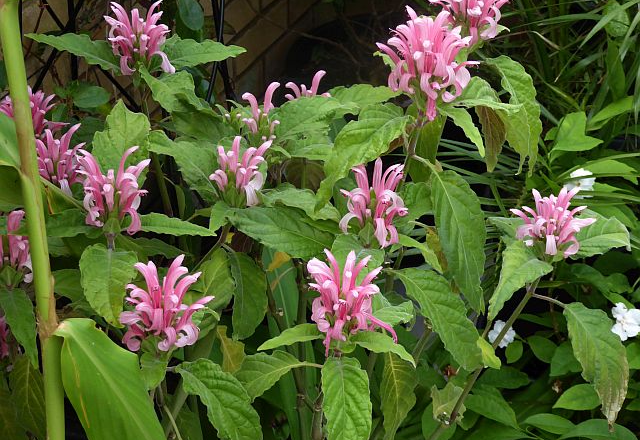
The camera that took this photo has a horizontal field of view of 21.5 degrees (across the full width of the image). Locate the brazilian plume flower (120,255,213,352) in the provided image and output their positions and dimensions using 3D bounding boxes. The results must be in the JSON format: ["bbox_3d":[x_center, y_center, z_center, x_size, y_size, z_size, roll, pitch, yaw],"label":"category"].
[{"bbox_3d":[-0.182,0.099,2.000,0.106,0.110,0.104,0,10,0],"label":"brazilian plume flower"}]

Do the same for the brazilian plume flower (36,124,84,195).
[{"bbox_3d":[-0.312,-0.073,2.030,0.064,0.077,0.064,0,14,0],"label":"brazilian plume flower"}]

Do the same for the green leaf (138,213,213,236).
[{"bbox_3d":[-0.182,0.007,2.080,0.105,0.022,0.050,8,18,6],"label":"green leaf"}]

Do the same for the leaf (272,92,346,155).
[{"bbox_3d":[-0.013,-0.114,1.970,0.085,0.025,0.080,-19,38,-15],"label":"leaf"}]

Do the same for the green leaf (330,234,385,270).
[{"bbox_3d":[0.046,0.045,2.080,0.070,0.025,0.085,-1,41,-6],"label":"green leaf"}]

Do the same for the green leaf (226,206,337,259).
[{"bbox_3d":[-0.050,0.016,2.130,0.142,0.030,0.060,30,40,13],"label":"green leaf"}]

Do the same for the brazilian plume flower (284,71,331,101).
[{"bbox_3d":[-0.016,-0.162,2.140,0.060,0.055,0.055,0,15,0],"label":"brazilian plume flower"}]

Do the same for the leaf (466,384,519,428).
[{"bbox_3d":[0.221,0.238,2.150,0.066,0.012,0.045,21,41,11],"label":"leaf"}]

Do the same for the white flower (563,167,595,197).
[{"bbox_3d":[0.355,-0.050,2.300,0.041,0.041,0.020,0,10,0],"label":"white flower"}]

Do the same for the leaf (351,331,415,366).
[{"bbox_3d":[0.069,0.142,1.860,0.078,0.016,0.035,28,34,5],"label":"leaf"}]

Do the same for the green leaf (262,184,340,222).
[{"bbox_3d":[-0.022,-0.021,1.980,0.090,0.020,0.044,22,35,5],"label":"green leaf"}]

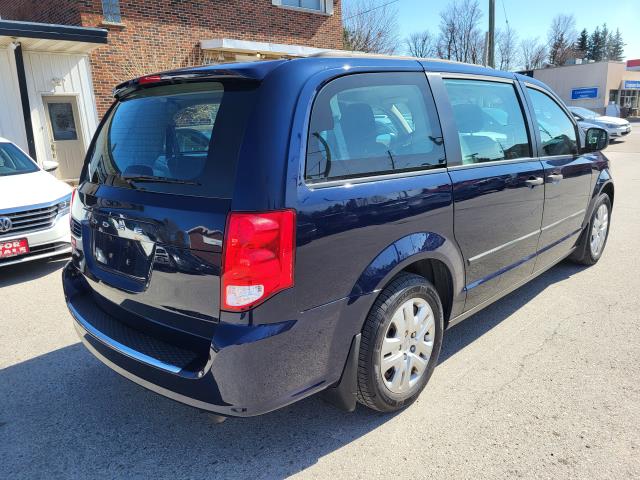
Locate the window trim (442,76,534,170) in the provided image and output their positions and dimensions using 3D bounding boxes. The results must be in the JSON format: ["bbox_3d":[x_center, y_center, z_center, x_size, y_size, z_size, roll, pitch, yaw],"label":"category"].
[{"bbox_3d":[0.924,-0.643,2.590,1.070,0.480,0.080,-16,4,-44],"label":"window trim"}]

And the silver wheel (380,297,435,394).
[{"bbox_3d":[0.391,0.498,2.331,0.150,0.465,0.465,11,19,43],"label":"silver wheel"}]

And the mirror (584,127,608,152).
[{"bbox_3d":[2.071,-0.745,3.575,0.200,0.190,0.130,11,19,43],"label":"mirror"}]

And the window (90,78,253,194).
[{"bbox_3d":[-0.751,-0.457,2.179,1.420,0.490,0.120,11,-7,43],"label":"window"}]

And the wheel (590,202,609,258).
[{"bbox_3d":[2.533,-0.098,4.460,0.150,0.465,0.465,11,19,43],"label":"wheel"}]

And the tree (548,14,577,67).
[{"bbox_3d":[26.341,-18.714,52.000,3.100,10.300,3.100,4,15,26],"label":"tree"}]

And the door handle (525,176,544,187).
[{"bbox_3d":[1.302,-0.348,2.913,0.055,0.050,0.230,11,19,43],"label":"door handle"}]

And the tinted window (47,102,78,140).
[{"bbox_3d":[-6.482,-2.975,12.100,0.590,0.940,0.050,-12,16,-35],"label":"tinted window"}]

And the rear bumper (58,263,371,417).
[{"bbox_3d":[-0.754,0.325,2.329,1.950,0.430,0.650,11,19,43],"label":"rear bumper"}]

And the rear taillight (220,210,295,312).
[{"bbox_3d":[-0.216,0.078,1.617,0.240,0.380,0.210,11,19,43],"label":"rear taillight"}]

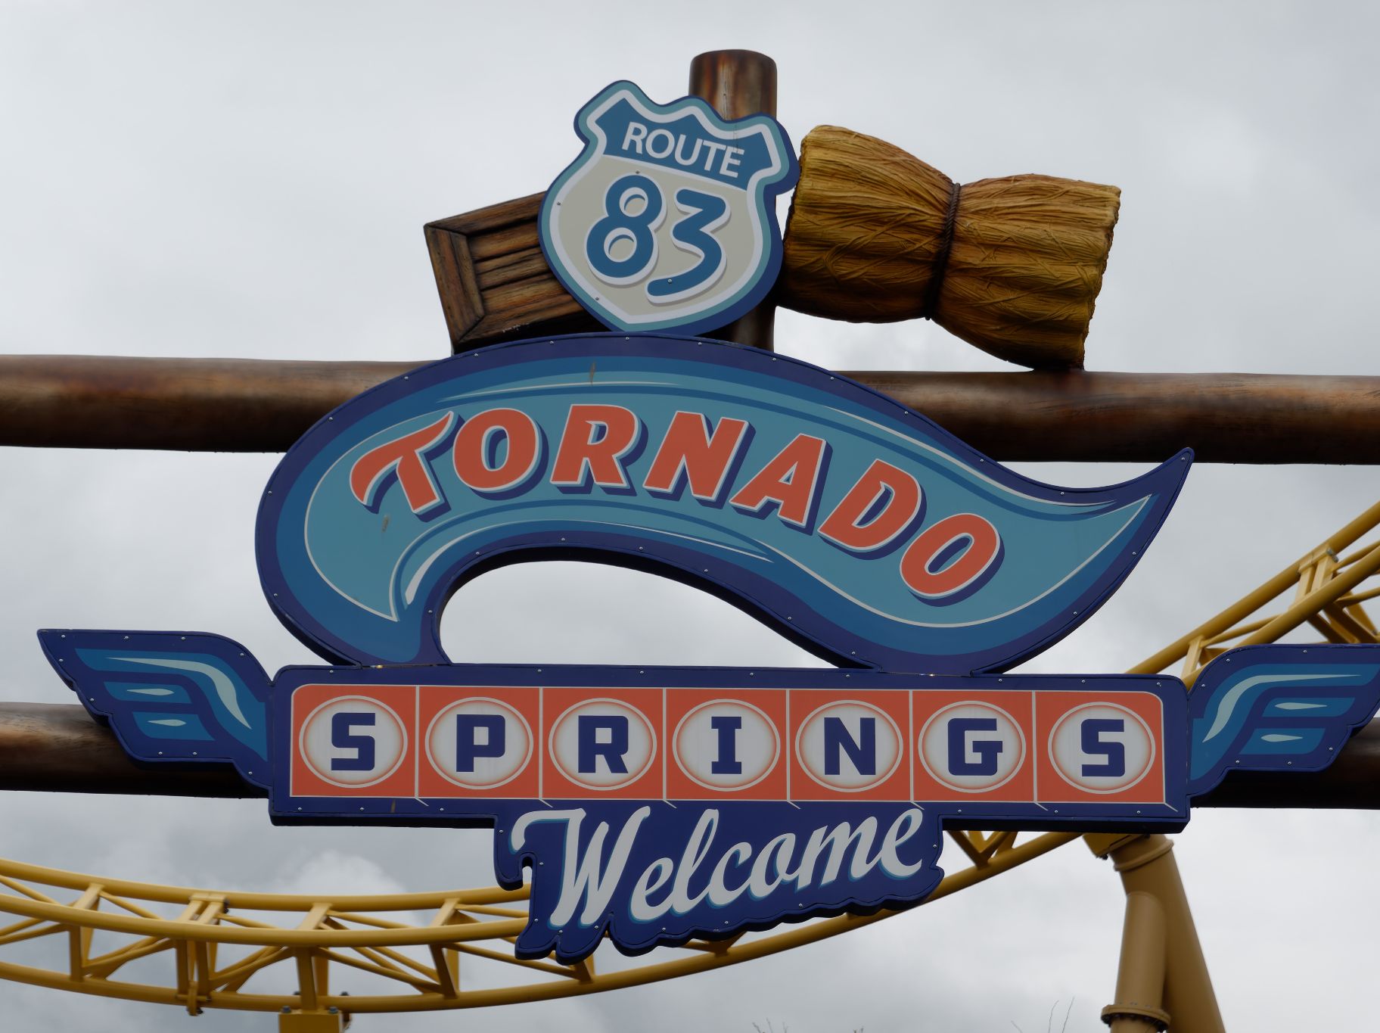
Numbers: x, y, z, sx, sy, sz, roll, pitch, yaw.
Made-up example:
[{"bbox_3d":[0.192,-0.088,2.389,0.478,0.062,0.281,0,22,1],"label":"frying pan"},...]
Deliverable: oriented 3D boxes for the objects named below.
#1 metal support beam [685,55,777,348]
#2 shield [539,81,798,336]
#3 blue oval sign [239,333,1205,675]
[{"bbox_3d":[0.147,-1.001,18.141,0.298,1.148,0.298,1,-14,-2],"label":"metal support beam"},{"bbox_3d":[-0.076,-0.991,17.831,0.816,0.858,0.080,14,-14,1],"label":"shield"},{"bbox_3d":[0.117,-0.025,17.614,3.072,1.136,0.200,1,-14,-2],"label":"blue oval sign"}]

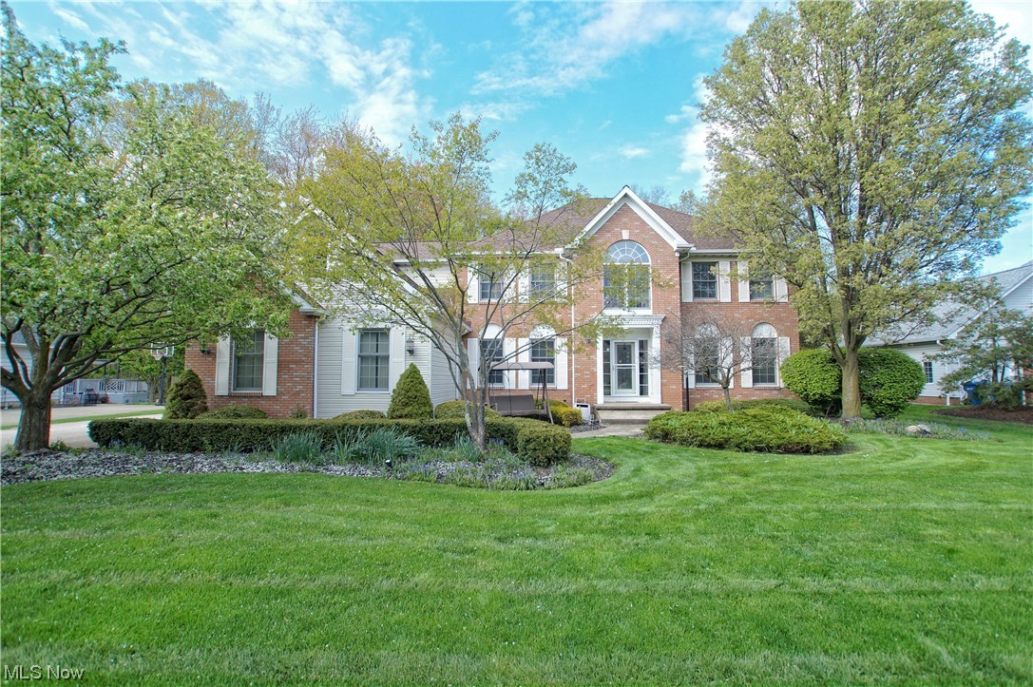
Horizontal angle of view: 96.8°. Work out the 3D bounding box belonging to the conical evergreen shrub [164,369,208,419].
[{"bbox_3d":[-8.220,1.470,11.275,1.000,1.650,1.000,0,-4,0],"label":"conical evergreen shrub"}]

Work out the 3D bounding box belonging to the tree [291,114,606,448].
[{"bbox_3d":[-1.400,-1.190,9.506,6.100,6.700,5.700,0,-4,0],"label":"tree"}]

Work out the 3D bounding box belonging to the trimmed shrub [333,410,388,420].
[{"bbox_3d":[-3.920,1.986,11.489,1.400,0.650,1.200,0,-4,0],"label":"trimmed shrub"}]

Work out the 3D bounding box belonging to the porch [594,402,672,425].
[{"bbox_3d":[3.740,2.262,14.858,2.450,0.540,2.000,0,-4,0],"label":"porch"}]

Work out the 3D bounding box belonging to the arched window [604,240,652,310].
[{"bbox_3d":[3.860,-2.389,16.006,1.700,2.450,0.160,0,-4,0],"label":"arched window"}]

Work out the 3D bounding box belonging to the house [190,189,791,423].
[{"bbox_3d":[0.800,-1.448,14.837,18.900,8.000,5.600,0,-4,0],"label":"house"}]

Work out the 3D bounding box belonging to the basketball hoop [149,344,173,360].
[{"bbox_3d":[-20.200,0.487,26.029,1.320,1.020,0.750,0,-4,0],"label":"basketball hoop"}]

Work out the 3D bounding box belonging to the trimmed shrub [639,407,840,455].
[{"bbox_3d":[5.000,1.873,10.294,3.700,0.720,2.900,0,-4,0],"label":"trimmed shrub"}]

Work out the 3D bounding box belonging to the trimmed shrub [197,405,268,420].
[{"bbox_3d":[-6.950,1.889,11.095,1.600,0.780,1.300,0,-4,0],"label":"trimmed shrub"}]

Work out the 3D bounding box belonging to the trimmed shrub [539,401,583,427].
[{"bbox_3d":[1.400,2.159,14.384,1.400,0.720,1.250,0,-4,0],"label":"trimmed shrub"}]

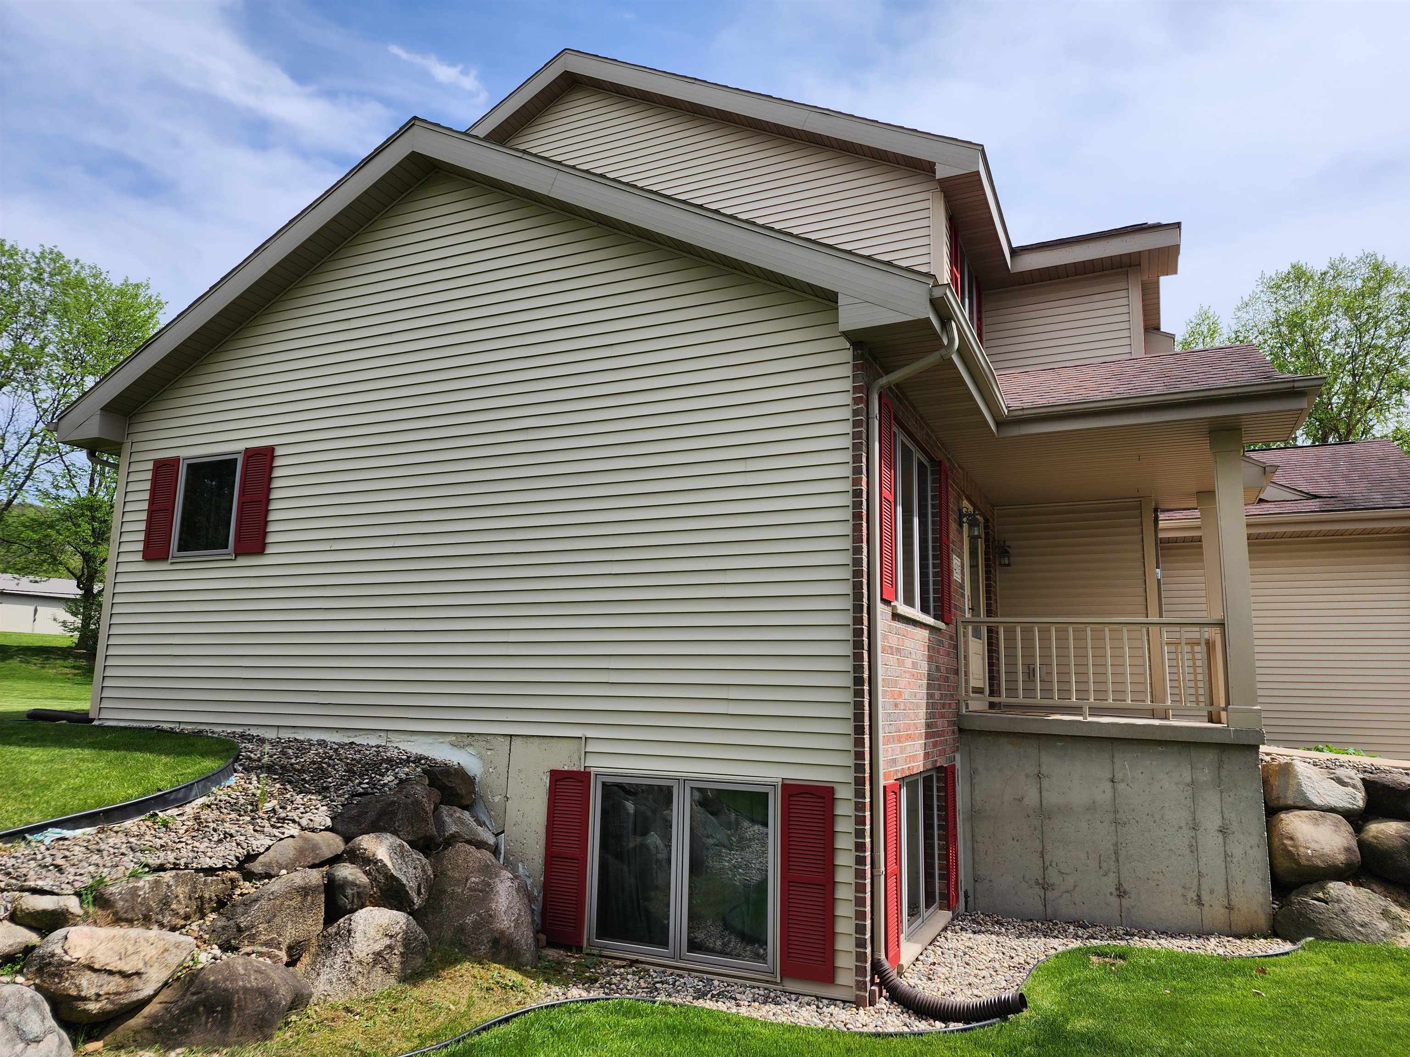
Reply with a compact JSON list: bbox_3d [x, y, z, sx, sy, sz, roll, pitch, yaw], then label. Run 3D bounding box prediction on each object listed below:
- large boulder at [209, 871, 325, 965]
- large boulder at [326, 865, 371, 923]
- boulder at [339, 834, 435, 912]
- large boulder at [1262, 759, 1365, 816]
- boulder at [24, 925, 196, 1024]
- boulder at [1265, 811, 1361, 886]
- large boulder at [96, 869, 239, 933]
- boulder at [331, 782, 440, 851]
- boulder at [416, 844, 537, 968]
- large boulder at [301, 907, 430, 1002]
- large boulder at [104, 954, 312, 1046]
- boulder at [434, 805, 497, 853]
[{"bbox_3d":[-2.782,2.463,5.950,0.671,0.555,0.600,5,-10,-23],"label":"large boulder"},{"bbox_3d":[-2.395,2.468,6.350,0.325,0.369,0.400,4,-10,-19],"label":"large boulder"},{"bbox_3d":[-1.989,2.154,5.861,0.535,0.458,0.520,5,-10,-21],"label":"boulder"},{"bbox_3d":[5.497,2.349,8.500,0.794,0.485,0.700,-3,-11,24],"label":"large boulder"},{"bbox_3d":[-3.347,2.511,5.300,0.880,0.490,0.650,7,-11,-30],"label":"boulder"},{"bbox_3d":[5.380,2.827,8.300,0.670,0.626,0.700,-3,-11,24],"label":"boulder"},{"bbox_3d":[-2.828,1.956,4.927,0.656,0.277,0.450,4,-10,-18],"label":"large boulder"},{"bbox_3d":[-2.167,1.953,6.369,0.689,0.440,0.550,6,-11,-28],"label":"boulder"},{"bbox_3d":[-1.554,2.561,6.386,0.792,0.783,0.720,4,-10,-16],"label":"boulder"},{"bbox_3d":[-1.957,2.458,5.426,0.580,0.468,0.669,-8,-13,43],"label":"large boulder"},{"bbox_3d":[-2.427,2.322,4.621,0.884,0.353,0.520,5,-10,-21],"label":"large boulder"},{"bbox_3d":[-1.727,2.159,6.746,0.435,0.331,0.400,3,-10,-11],"label":"boulder"}]

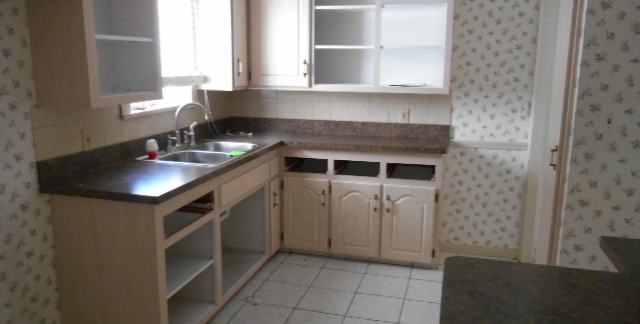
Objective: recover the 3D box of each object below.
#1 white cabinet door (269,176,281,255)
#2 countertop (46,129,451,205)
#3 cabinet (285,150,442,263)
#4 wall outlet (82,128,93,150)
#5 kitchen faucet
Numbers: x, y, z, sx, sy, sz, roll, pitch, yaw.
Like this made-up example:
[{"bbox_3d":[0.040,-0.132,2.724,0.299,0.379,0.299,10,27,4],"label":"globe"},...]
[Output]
[{"bbox_3d":[-0.334,0.411,3.606,0.025,0.580,0.210,3,12,16],"label":"white cabinet door"},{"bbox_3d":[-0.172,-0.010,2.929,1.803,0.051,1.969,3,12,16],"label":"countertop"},{"bbox_3d":[0.314,0.300,3.672,1.189,0.861,0.418,3,12,16],"label":"cabinet"},{"bbox_3d":[-1.213,-0.116,2.517,0.014,0.113,0.072,3,12,16],"label":"wall outlet"},{"bbox_3d":[-0.846,-0.233,3.140,0.251,0.303,0.281,3,12,16],"label":"kitchen faucet"}]

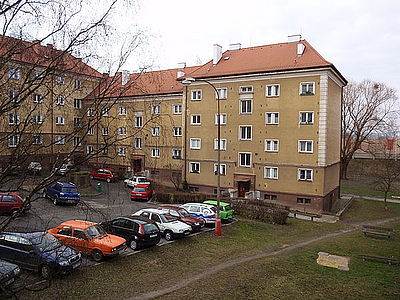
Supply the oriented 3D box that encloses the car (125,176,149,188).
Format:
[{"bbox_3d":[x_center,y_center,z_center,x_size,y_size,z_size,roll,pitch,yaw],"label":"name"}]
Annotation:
[{"bbox_3d":[-7.350,3.830,37.900,1.620,1.400,4.150,-1,3,-36],"label":"car"}]

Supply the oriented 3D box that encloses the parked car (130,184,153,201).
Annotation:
[{"bbox_3d":[-5.700,4.140,32.300,1.650,1.420,3.800,1,2,1],"label":"parked car"}]

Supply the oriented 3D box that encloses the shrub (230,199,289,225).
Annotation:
[{"bbox_3d":[4.907,5.014,26.117,4.500,1.100,1.400,2,3,31],"label":"shrub"}]

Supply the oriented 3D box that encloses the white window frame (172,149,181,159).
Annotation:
[{"bbox_3d":[-2.824,0.462,40.429,1.300,1.120,0.180,2,3,31],"label":"white window frame"}]

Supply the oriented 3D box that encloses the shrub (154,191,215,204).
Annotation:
[{"bbox_3d":[-1.337,4.732,31.432,5.800,0.950,0.900,1,1,3],"label":"shrub"}]

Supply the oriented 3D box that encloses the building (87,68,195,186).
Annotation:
[{"bbox_3d":[-6.847,-4.440,51.837,20.000,16.400,12.500,2,2,30],"label":"building"}]

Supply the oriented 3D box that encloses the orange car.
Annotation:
[{"bbox_3d":[-6.070,4.672,17.320,4.160,1.400,1.600,5,2,20],"label":"orange car"}]

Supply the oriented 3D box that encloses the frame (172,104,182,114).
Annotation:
[{"bbox_3d":[-3.005,-5.382,42.541,1.420,1.280,0.150,2,2,30],"label":"frame"}]

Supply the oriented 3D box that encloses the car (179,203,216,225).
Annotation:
[{"bbox_3d":[-0.453,4.942,25.654,3.950,1.410,1.640,3,2,17],"label":"car"}]

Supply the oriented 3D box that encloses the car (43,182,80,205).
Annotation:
[{"bbox_3d":[-12.350,3.740,28.800,1.750,1.600,4.350,-1,3,-42],"label":"car"}]

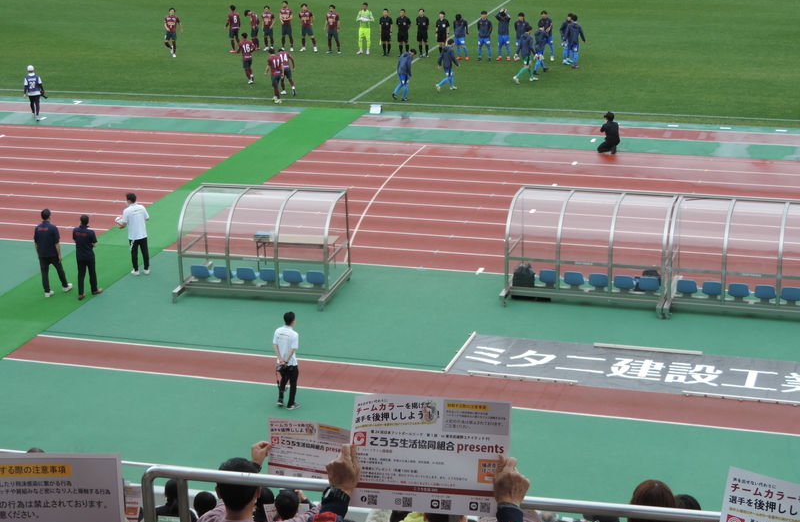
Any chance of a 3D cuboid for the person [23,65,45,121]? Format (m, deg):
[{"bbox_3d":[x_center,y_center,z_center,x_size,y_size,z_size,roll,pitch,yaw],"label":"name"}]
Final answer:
[{"bbox_3d":[-11.460,-5.273,50.506,0.600,1.670,0.450,-3,18,-6],"label":"person"}]

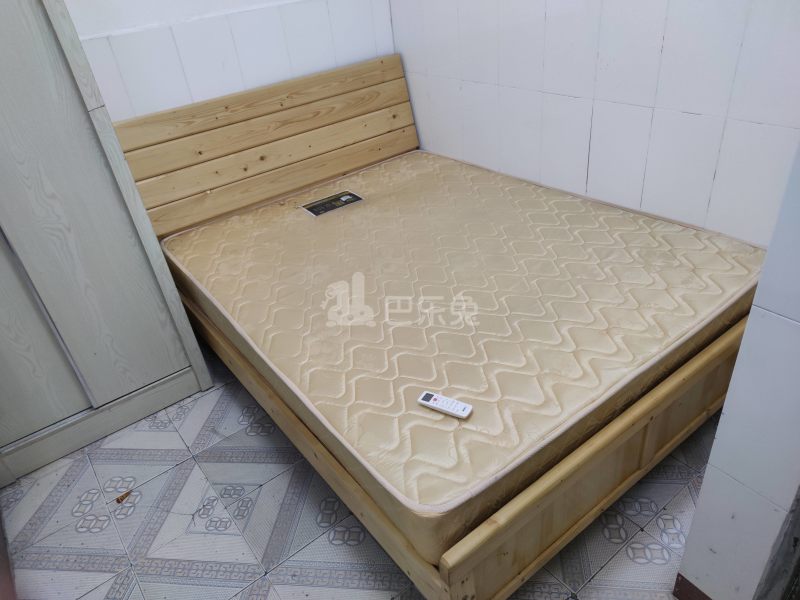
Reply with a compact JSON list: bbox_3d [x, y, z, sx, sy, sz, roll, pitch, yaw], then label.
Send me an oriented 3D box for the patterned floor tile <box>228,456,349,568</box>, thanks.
[{"bbox_3d":[-0.354,0.674,1.761,0.300,0.010,0.300,-26,36,-28],"label":"patterned floor tile"}]

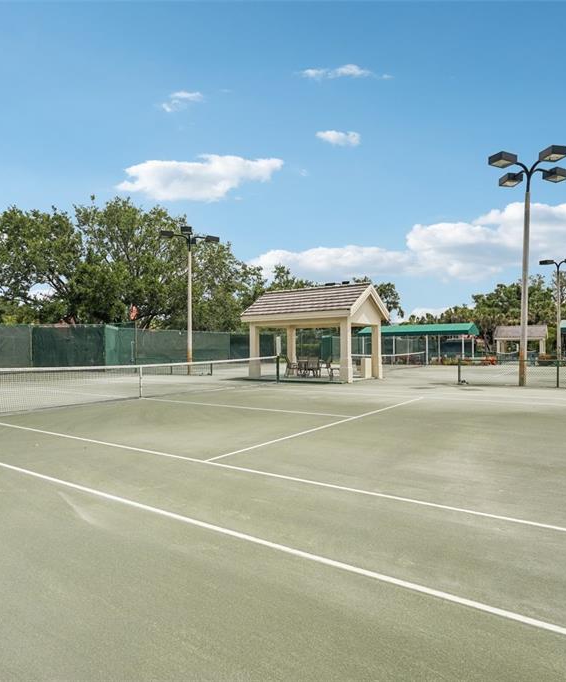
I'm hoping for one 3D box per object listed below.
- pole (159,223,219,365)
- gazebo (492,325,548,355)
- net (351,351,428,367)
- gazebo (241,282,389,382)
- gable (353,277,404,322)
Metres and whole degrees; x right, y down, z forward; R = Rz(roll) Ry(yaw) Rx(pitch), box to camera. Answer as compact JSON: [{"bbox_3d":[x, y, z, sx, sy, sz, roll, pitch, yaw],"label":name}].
[{"bbox_3d":[-4.903,-1.962,24.089,2.100,7.450,2.700,-1,-1,35],"label":"pole"},{"bbox_3d":[27.312,0.136,52.232,5.000,3.750,3.550,-1,-1,35],"label":"gazebo"},{"bbox_3d":[6.525,1.235,27.396,0.120,1.040,12.700,-1,-1,35],"label":"net"},{"bbox_3d":[1.394,-0.319,19.909,5.350,3.950,3.650,-1,-1,35],"label":"gazebo"},{"bbox_3d":[3.395,-1.608,18.531,0.500,1.450,3.600,-1,-1,35],"label":"gable"}]

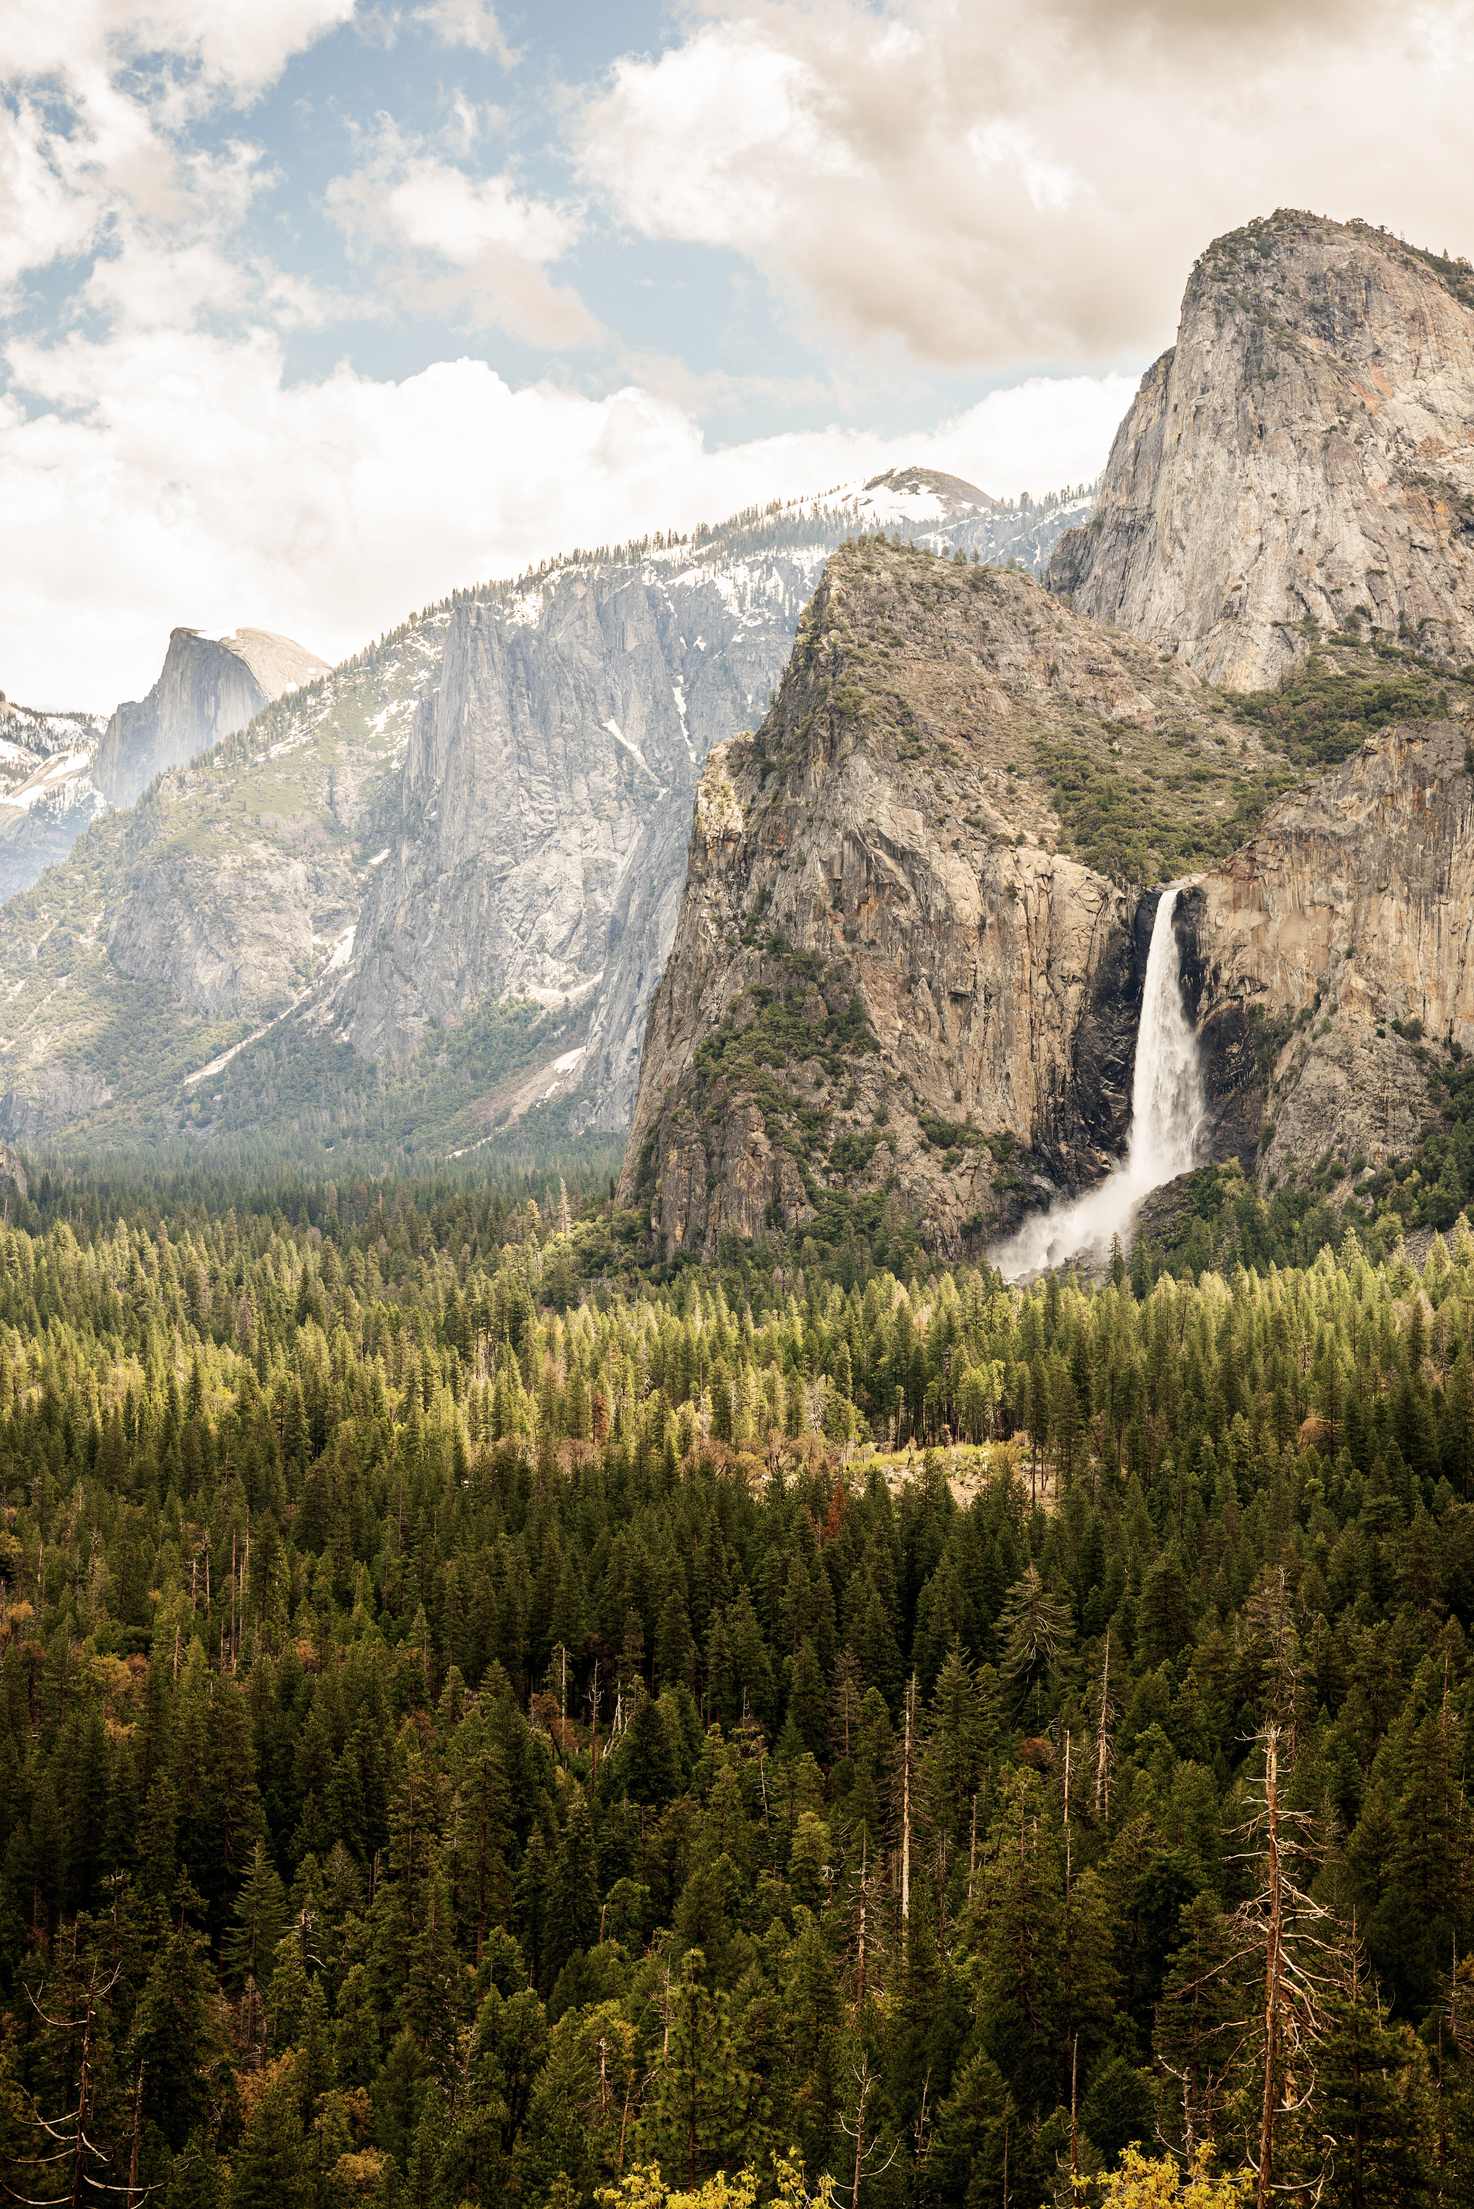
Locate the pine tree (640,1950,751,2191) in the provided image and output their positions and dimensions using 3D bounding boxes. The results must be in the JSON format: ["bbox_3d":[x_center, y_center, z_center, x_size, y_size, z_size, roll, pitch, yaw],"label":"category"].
[{"bbox_3d":[-1.540,37.550,178.000,4.800,9.900,4.800,0,0,0],"label":"pine tree"}]

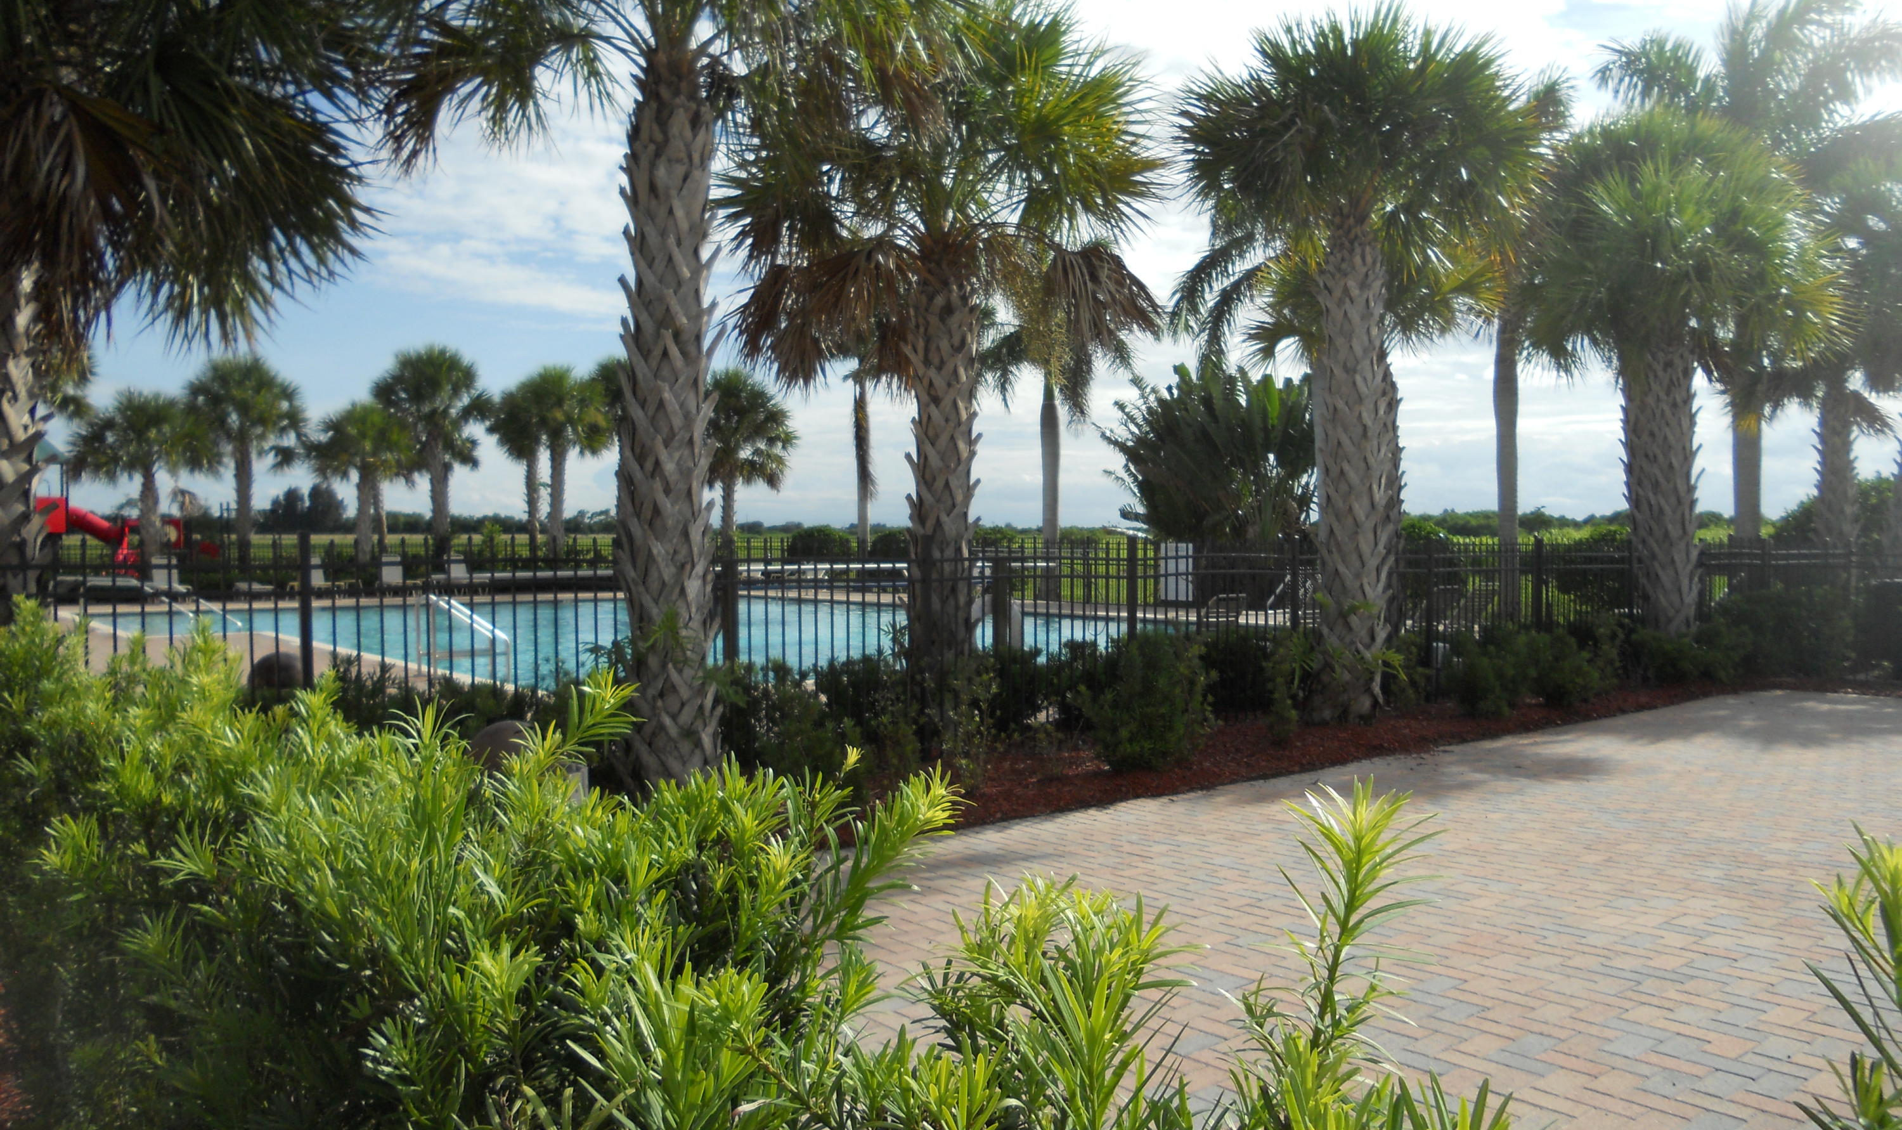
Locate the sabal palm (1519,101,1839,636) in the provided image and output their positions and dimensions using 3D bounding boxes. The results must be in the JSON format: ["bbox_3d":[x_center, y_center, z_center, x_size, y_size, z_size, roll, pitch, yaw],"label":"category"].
[{"bbox_3d":[7.143,-1.645,14.569,3.060,5.650,2.900,0,1,0],"label":"sabal palm"}]

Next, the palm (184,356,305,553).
[{"bbox_3d":[-16.872,-2.121,35.464,2.950,5.720,2.900,0,1,0],"label":"palm"}]

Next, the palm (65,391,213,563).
[{"bbox_3d":[-20.743,-1.960,38.000,3.650,5.020,3.500,-1,2,0],"label":"palm"}]

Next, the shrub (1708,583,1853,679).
[{"bbox_3d":[8.335,0.642,14.900,1.450,0.910,1.250,-1,2,0],"label":"shrub"}]

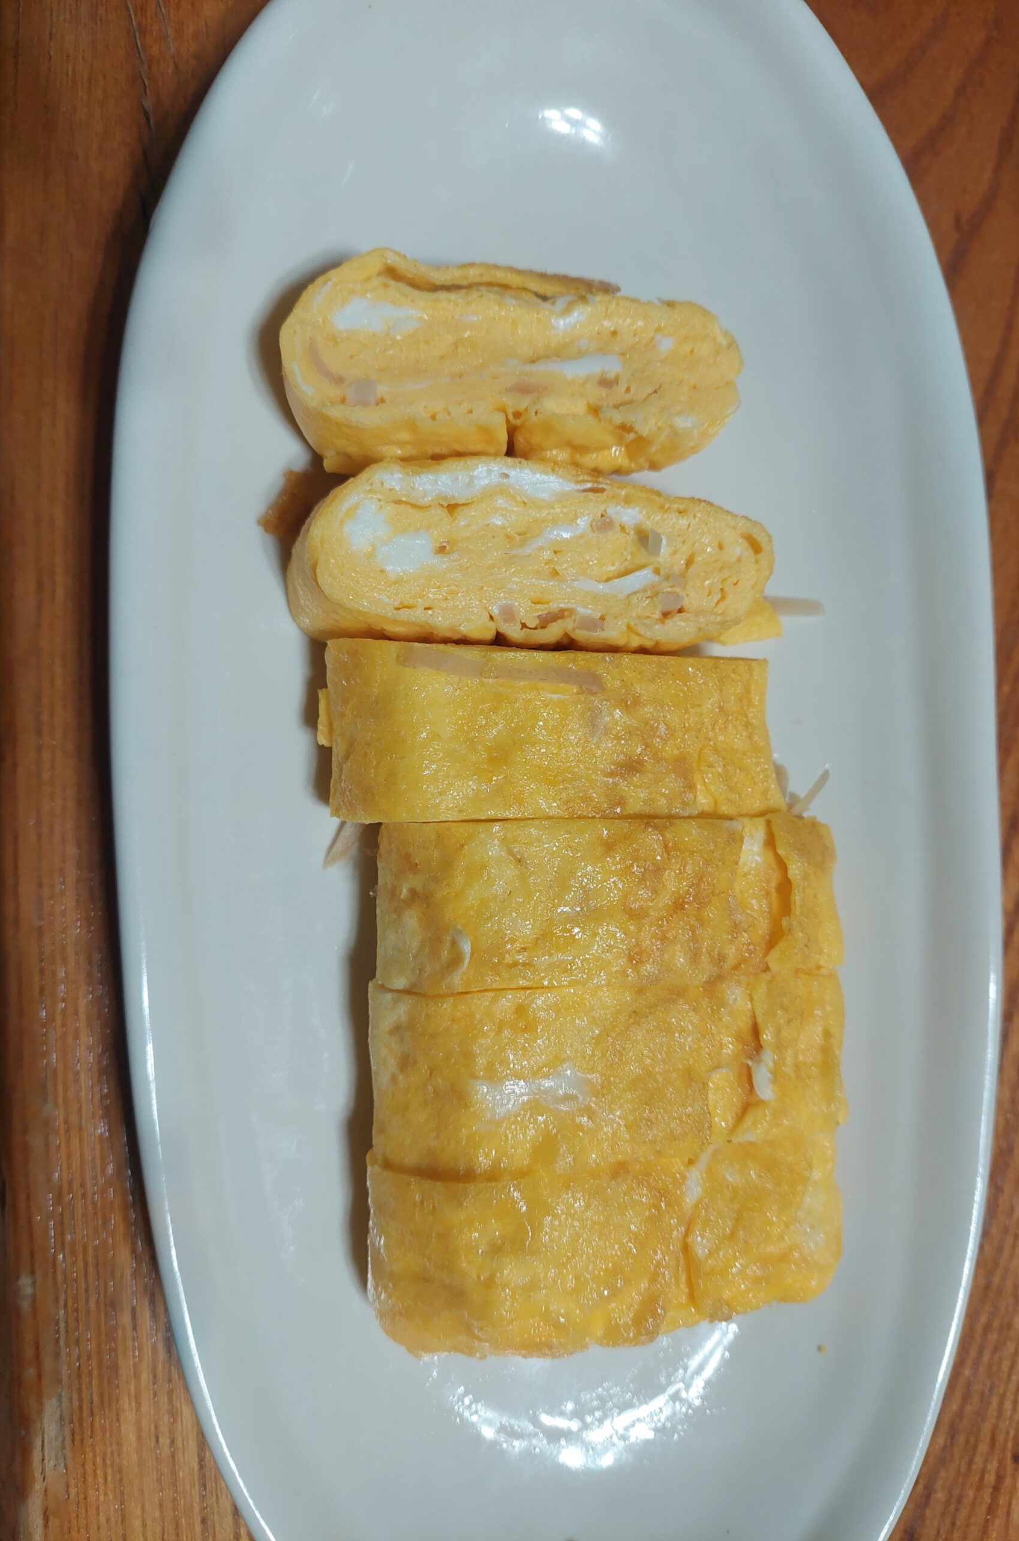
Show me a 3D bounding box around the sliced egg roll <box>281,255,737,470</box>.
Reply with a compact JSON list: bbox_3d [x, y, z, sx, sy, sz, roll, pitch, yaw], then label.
[{"bbox_3d":[0.000,-0.078,0.207,0.083,0.030,0.028,7,90,-3],"label":"sliced egg roll"}]

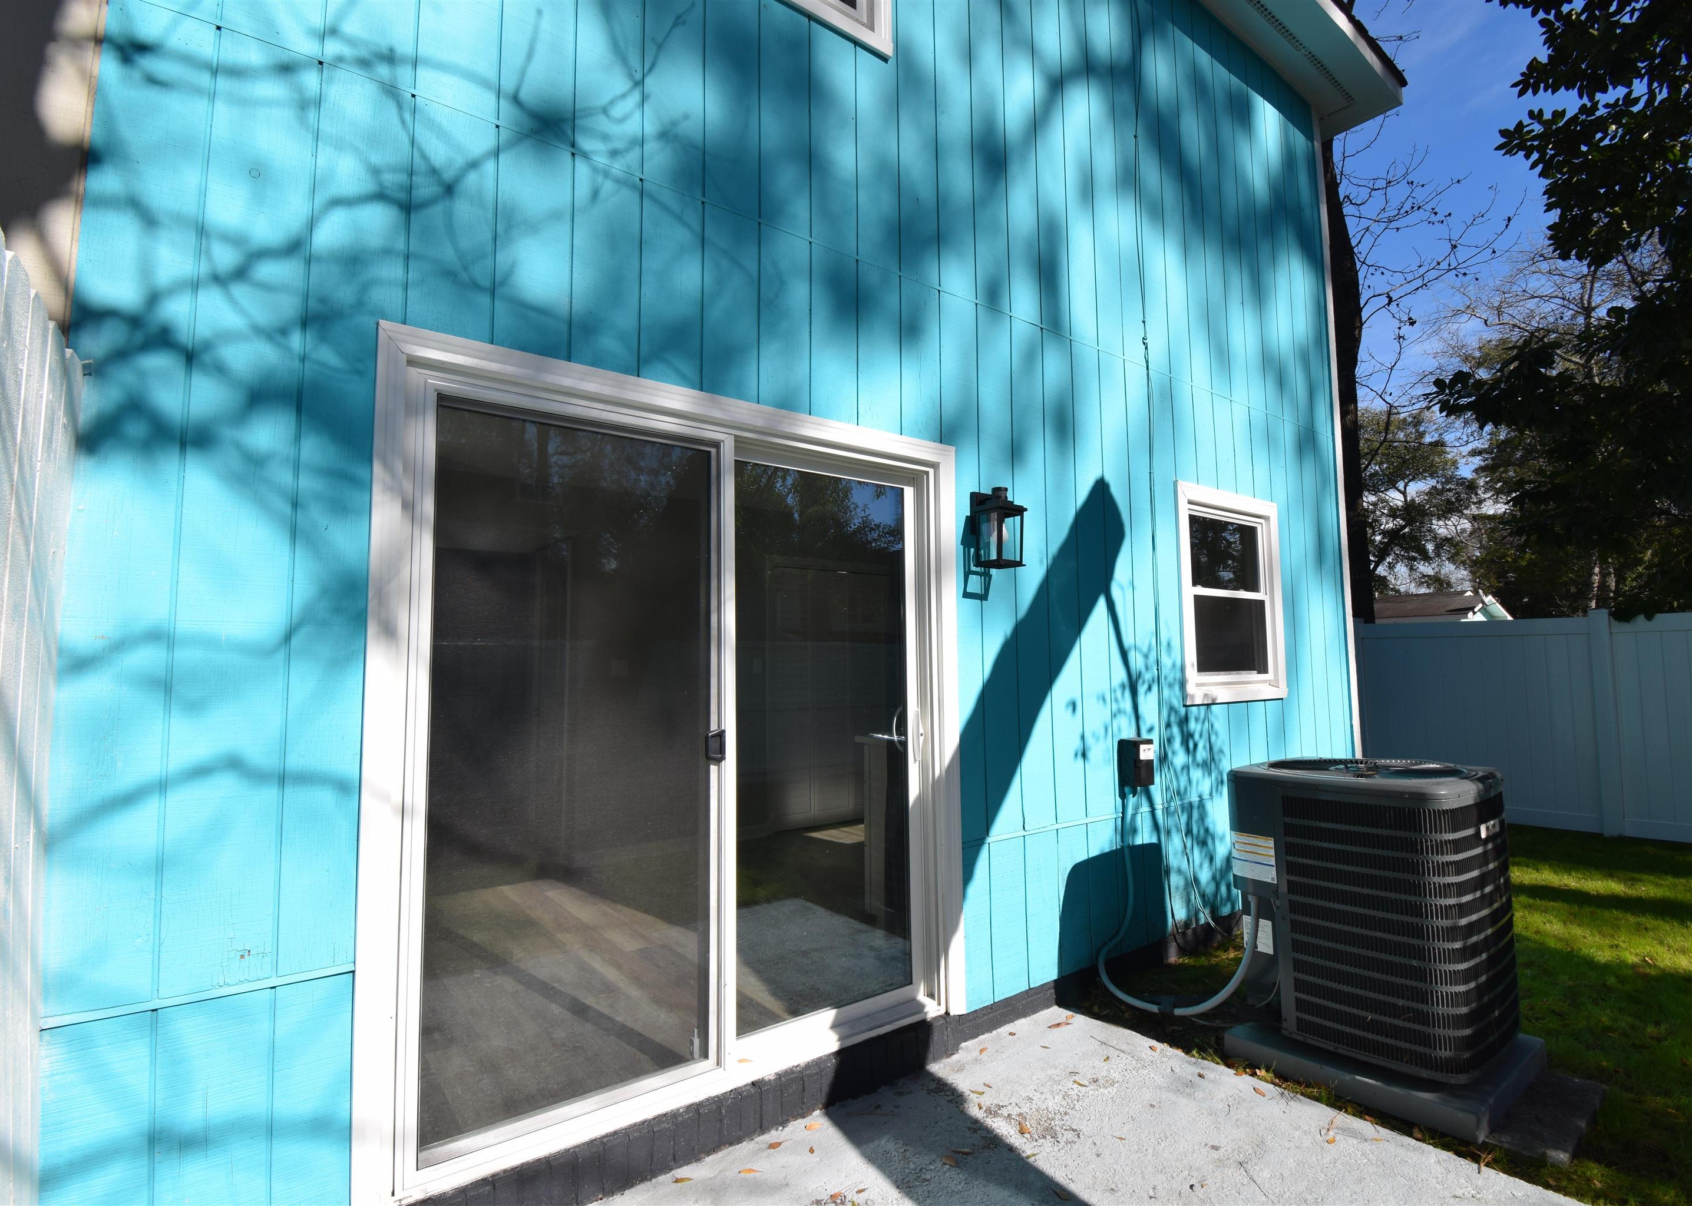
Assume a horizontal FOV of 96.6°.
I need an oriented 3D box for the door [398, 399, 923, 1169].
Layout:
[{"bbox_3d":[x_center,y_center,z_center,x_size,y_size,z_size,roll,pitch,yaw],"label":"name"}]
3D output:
[{"bbox_3d":[-0.376,0.440,2.374,1.720,1.950,0.110,3,-6,-35],"label":"door"}]

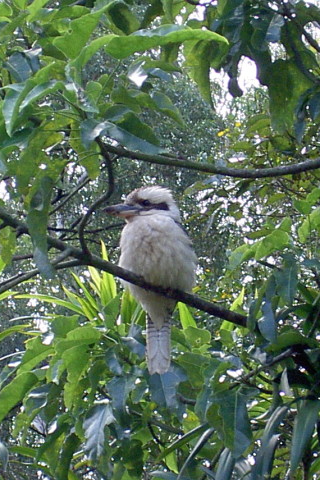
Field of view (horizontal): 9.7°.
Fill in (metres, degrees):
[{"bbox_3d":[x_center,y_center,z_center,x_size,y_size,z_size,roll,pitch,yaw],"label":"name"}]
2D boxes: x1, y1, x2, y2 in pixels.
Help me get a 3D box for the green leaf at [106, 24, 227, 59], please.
[{"bbox_3d":[0.013,-0.357,3.400,0.220,0.064,0.080,0,-8,0],"label":"green leaf"}]

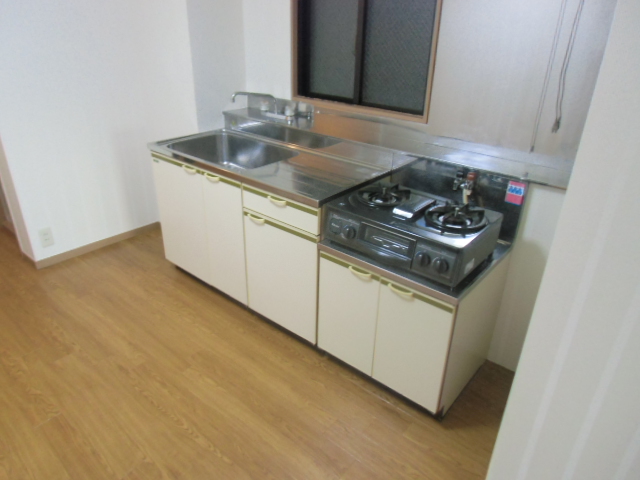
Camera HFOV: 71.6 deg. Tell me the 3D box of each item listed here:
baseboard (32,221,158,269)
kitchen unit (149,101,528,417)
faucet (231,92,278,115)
[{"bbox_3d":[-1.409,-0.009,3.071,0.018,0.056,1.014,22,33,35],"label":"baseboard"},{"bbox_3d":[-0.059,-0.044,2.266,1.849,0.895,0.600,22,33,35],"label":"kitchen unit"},{"bbox_3d":[-0.377,-0.805,2.620,0.270,0.120,0.050,8,27,13],"label":"faucet"}]

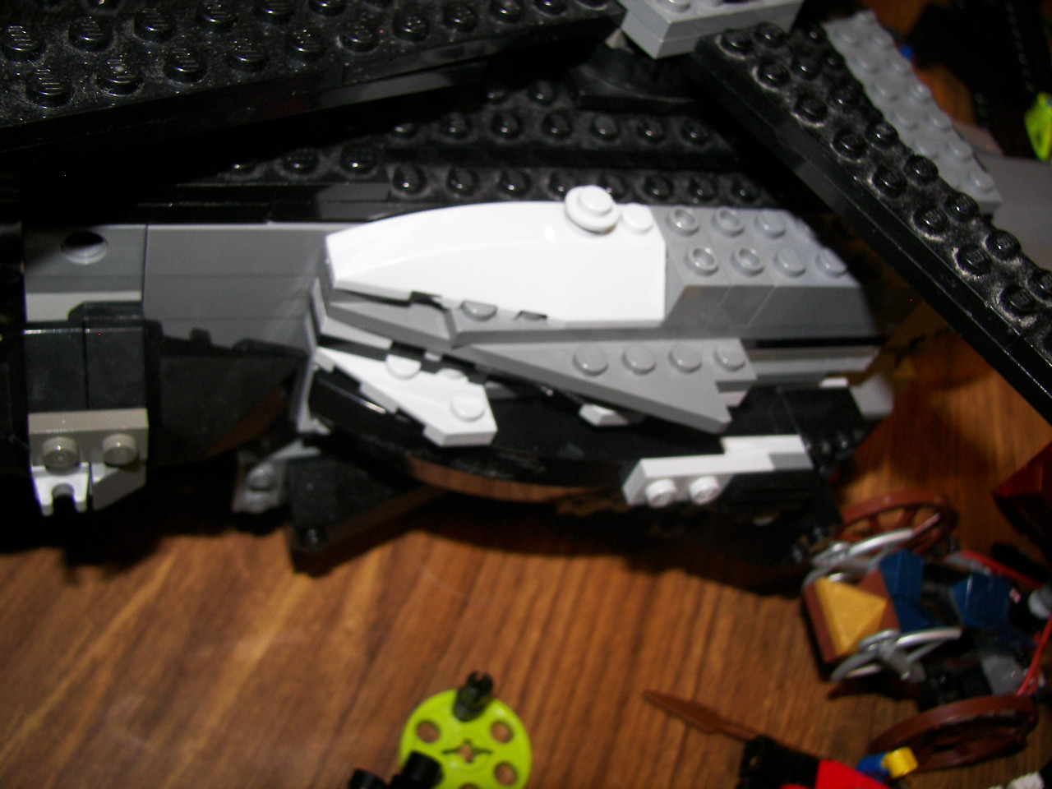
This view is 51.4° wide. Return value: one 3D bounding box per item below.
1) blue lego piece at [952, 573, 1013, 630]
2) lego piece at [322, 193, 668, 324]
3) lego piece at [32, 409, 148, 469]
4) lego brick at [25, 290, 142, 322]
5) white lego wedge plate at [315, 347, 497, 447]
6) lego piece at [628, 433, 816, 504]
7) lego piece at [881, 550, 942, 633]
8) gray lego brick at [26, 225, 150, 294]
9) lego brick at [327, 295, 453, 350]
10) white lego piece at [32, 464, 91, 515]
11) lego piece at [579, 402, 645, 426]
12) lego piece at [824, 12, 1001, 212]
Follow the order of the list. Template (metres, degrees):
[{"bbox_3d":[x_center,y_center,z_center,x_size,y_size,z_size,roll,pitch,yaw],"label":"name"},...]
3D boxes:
[{"bbox_3d":[0.084,0.037,0.199,0.008,0.006,0.008,7,50,-14],"label":"blue lego piece"},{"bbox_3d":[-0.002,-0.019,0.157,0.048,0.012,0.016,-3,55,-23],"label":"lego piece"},{"bbox_3d":[-0.064,0.007,0.162,0.016,0.008,0.005,-3,55,-23],"label":"lego piece"},{"bbox_3d":[-0.064,-0.012,0.160,0.016,0.003,0.006,-3,55,-23],"label":"lego brick"},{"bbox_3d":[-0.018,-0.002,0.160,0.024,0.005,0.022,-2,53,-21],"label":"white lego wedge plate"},{"bbox_3d":[0.032,0.013,0.182,0.032,0.008,0.008,-3,55,-23],"label":"lego piece"},{"bbox_3d":[0.072,0.037,0.200,0.008,0.006,0.015,7,50,-14],"label":"lego piece"},{"bbox_3d":[-0.064,-0.022,0.157,0.016,0.013,0.008,-3,55,-23],"label":"gray lego brick"},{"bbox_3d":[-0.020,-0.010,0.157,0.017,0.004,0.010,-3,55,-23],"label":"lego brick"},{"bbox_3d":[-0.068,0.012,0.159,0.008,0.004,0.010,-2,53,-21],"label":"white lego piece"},{"bbox_3d":[0.013,0.002,0.170,0.011,0.003,0.006,-3,55,-23],"label":"lego piece"},{"bbox_3d":[0.067,-0.055,0.201,0.016,0.005,0.058,-2,53,-21],"label":"lego piece"}]

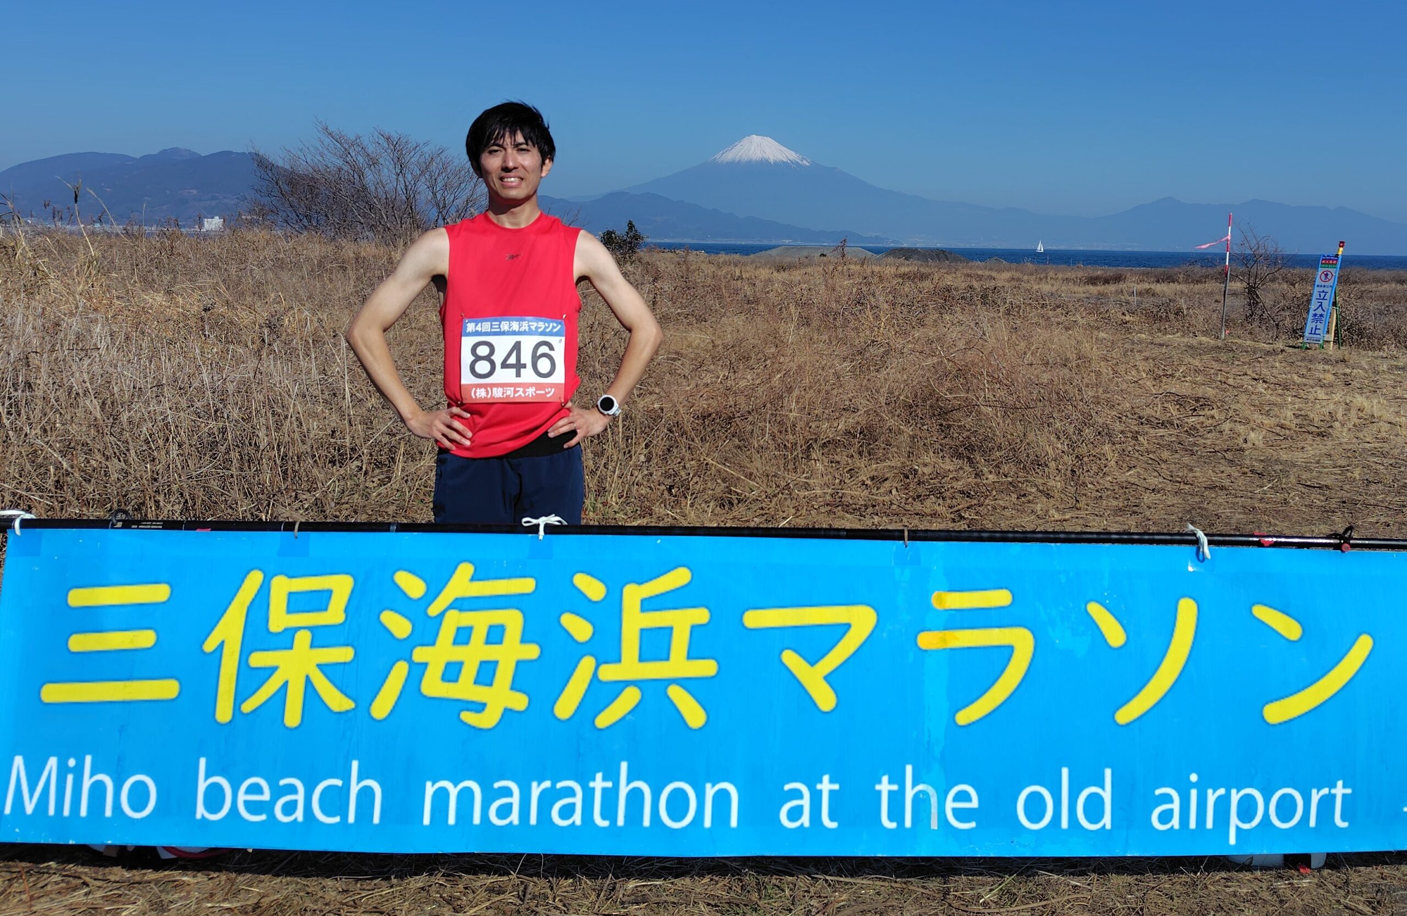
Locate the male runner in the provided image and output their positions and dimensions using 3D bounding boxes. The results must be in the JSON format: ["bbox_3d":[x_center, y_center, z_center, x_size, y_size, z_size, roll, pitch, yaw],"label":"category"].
[{"bbox_3d":[-0.492,0.018,2.355,0.760,1.710,0.320,-2,13,-13],"label":"male runner"}]

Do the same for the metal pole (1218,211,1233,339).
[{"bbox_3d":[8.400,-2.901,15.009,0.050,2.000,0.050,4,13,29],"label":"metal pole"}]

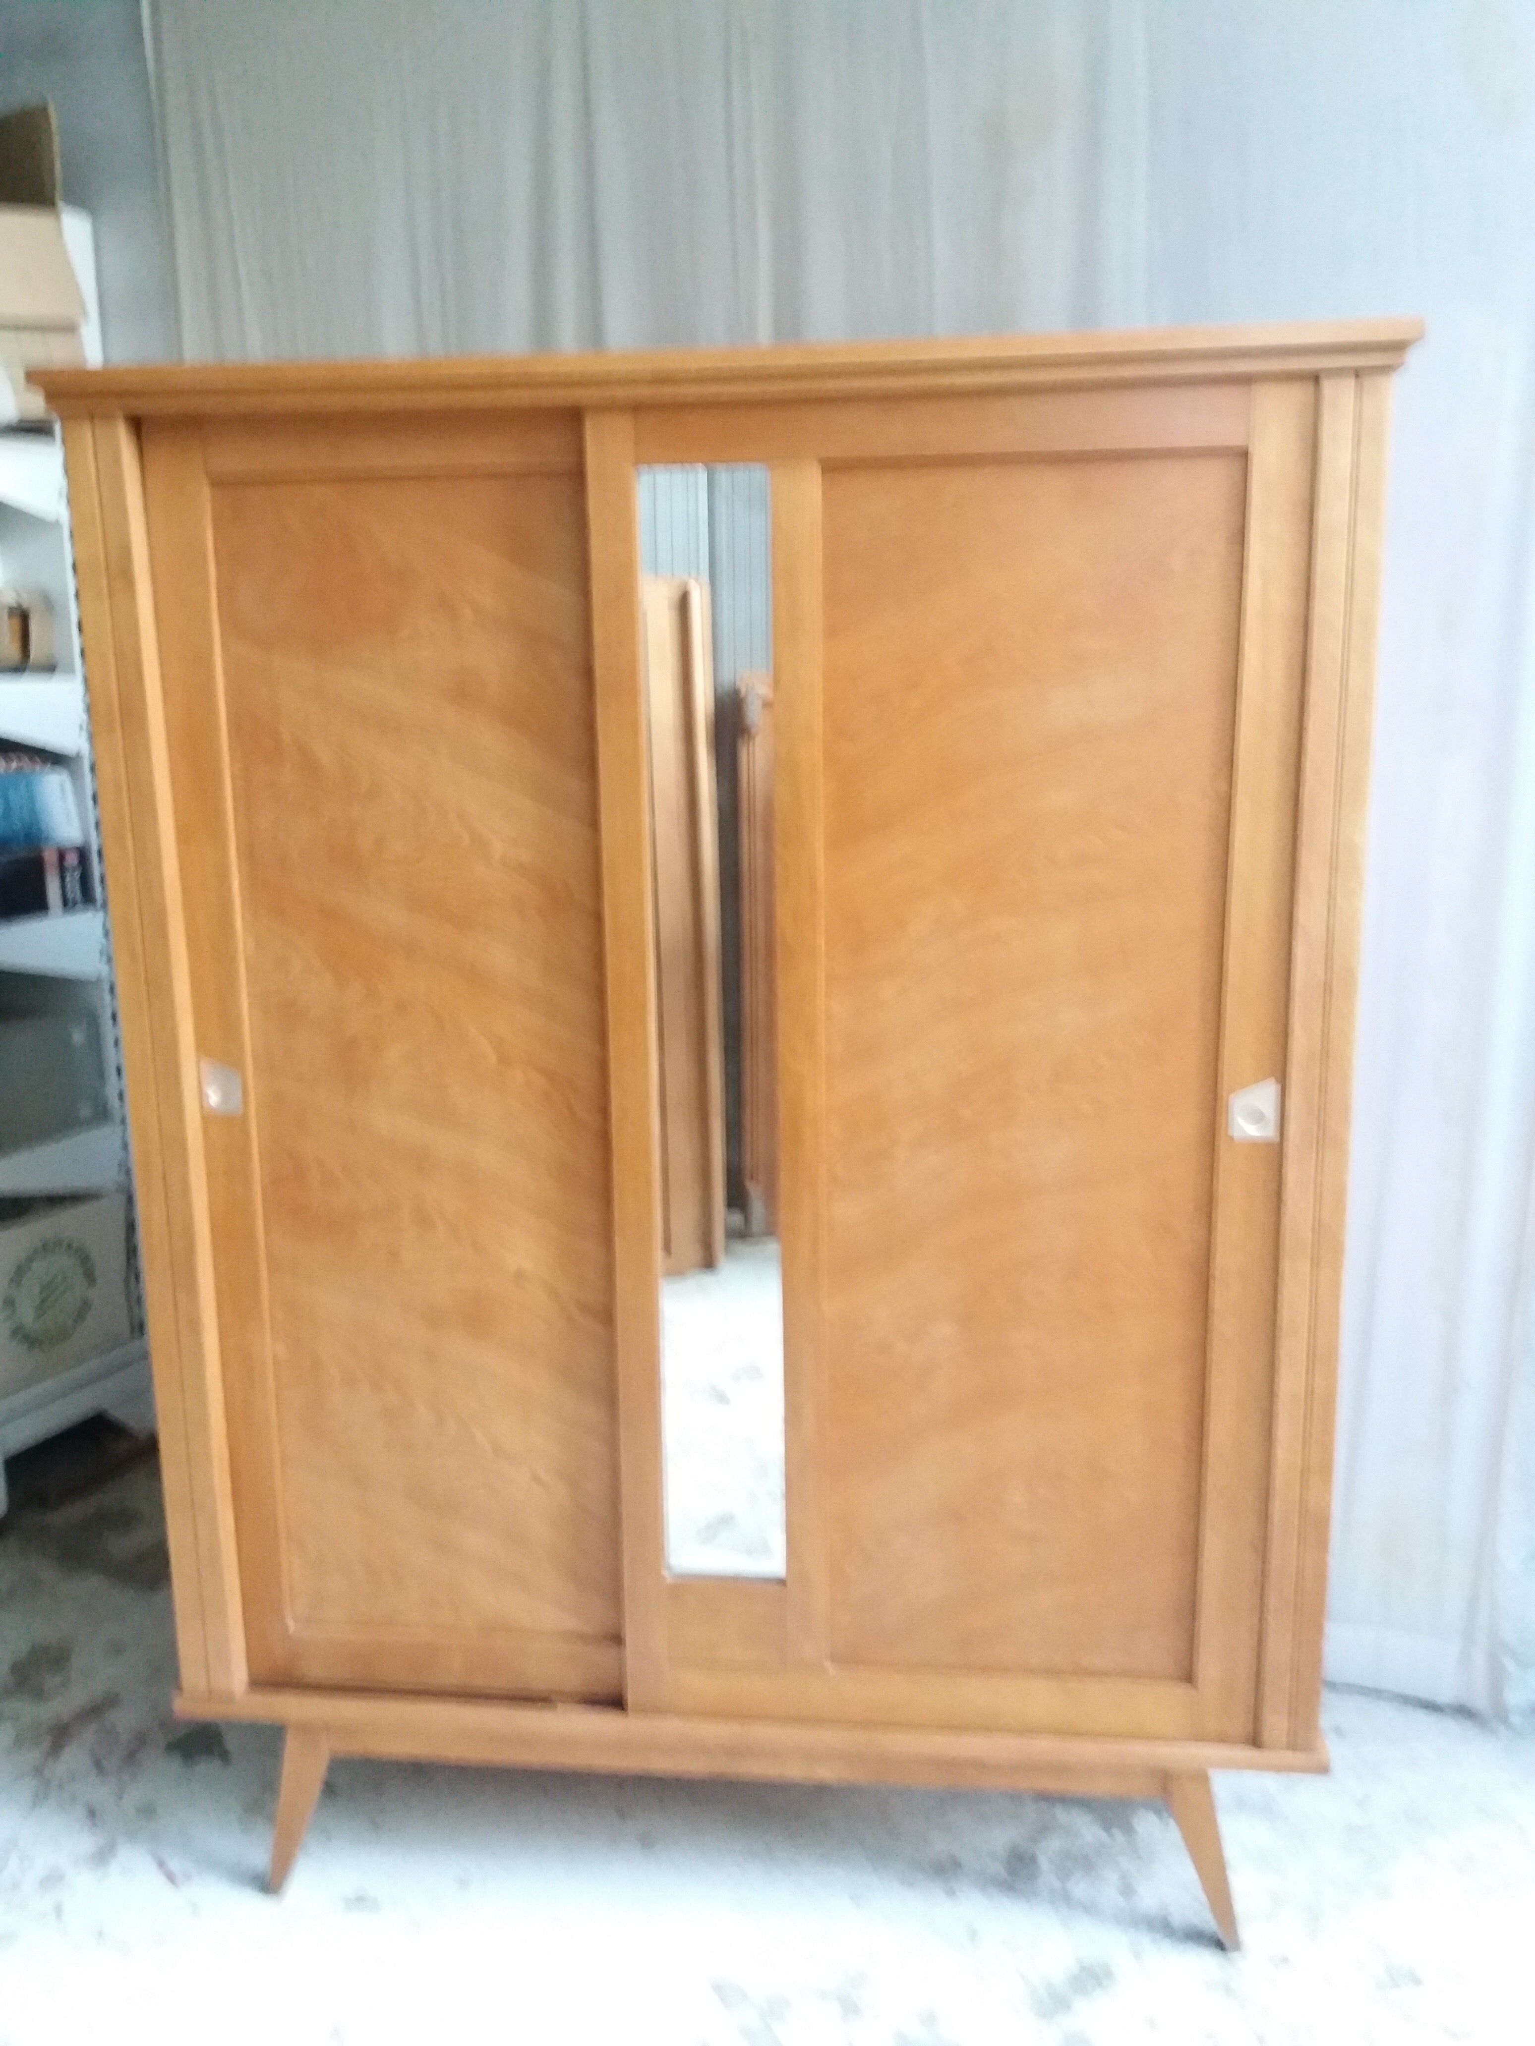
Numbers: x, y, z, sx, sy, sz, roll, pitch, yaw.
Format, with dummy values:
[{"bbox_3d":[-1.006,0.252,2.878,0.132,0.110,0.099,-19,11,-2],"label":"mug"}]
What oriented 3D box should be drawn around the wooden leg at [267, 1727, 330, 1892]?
[{"bbox_3d":[-0.572,0.951,2.046,0.089,0.241,0.055,0,11,6],"label":"wooden leg"}]

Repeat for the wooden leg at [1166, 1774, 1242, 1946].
[{"bbox_3d":[0.506,0.955,1.933,0.089,0.241,0.055,0,11,6],"label":"wooden leg"}]

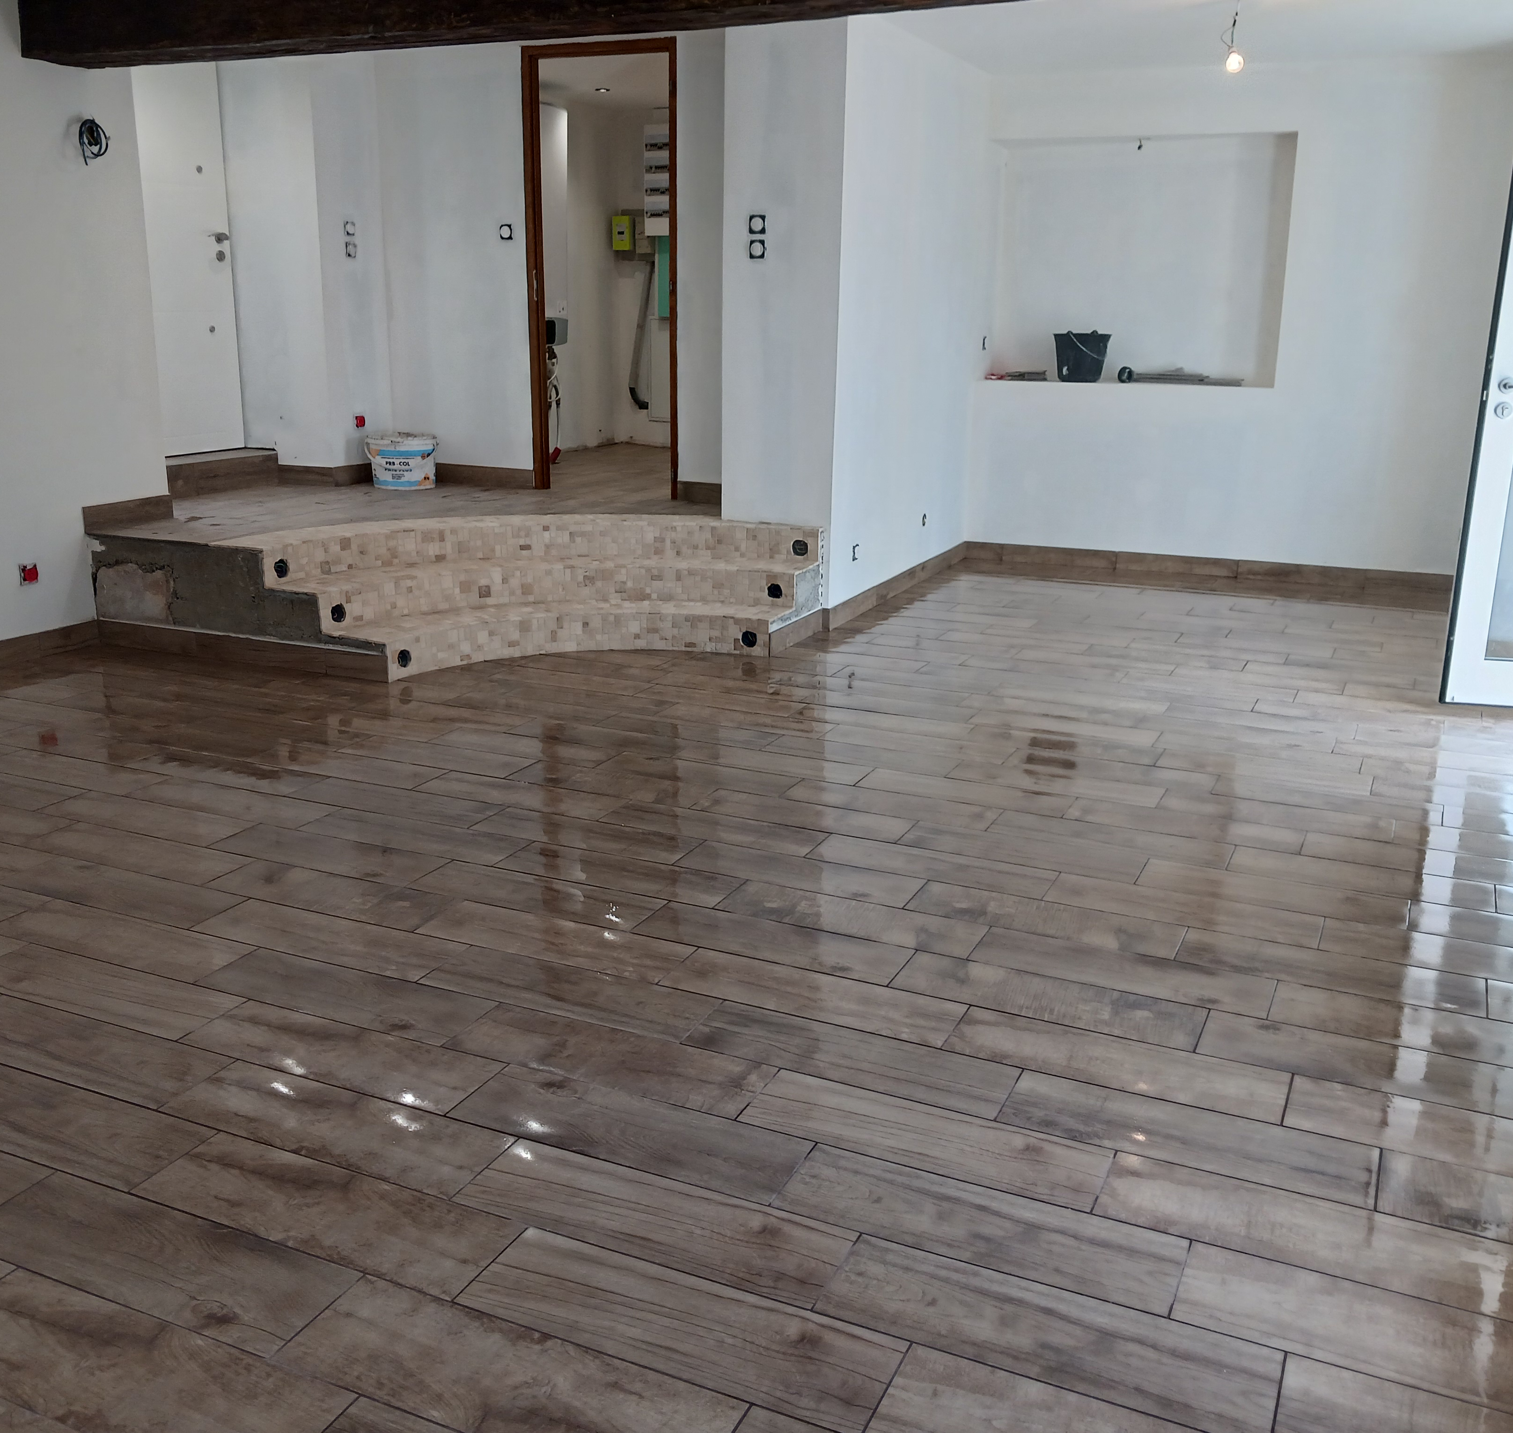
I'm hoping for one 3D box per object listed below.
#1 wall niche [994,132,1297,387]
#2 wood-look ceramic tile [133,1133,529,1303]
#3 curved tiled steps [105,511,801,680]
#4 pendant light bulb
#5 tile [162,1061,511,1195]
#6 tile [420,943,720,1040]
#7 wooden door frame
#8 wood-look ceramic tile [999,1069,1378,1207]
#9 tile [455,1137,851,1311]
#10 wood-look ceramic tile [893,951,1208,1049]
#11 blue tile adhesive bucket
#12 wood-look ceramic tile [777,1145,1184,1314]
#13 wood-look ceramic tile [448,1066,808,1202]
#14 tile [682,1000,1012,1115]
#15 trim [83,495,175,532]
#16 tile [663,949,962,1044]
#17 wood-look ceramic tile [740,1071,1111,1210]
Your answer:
[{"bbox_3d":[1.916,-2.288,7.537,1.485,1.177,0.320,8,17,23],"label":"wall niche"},{"bbox_3d":[-0.653,0.752,2.262,0.600,0.010,0.197,8,17,23],"label":"wood-look ceramic tile"},{"bbox_3d":[-1.103,-0.505,6.019,2.829,0.450,1.050,-5,17,-20],"label":"curved tiled steps"},{"bbox_3d":[1.636,-2.319,5.116,0.075,0.210,0.070,5,16,15],"label":"pendant light bulb"},{"bbox_3d":[-0.728,0.711,2.582,0.620,0.010,0.196,8,17,23],"label":"tile"},{"bbox_3d":[-0.374,0.555,2.974,0.600,0.010,0.197,8,17,23],"label":"tile"},{"bbox_3d":[-0.709,-2.062,6.990,0.805,2.028,0.075,8,17,23],"label":"wooden door frame"},{"bbox_3d":[0.744,0.729,2.582,0.620,0.010,0.196,8,17,23],"label":"wood-look ceramic tile"},{"bbox_3d":[-0.157,0.761,2.254,0.600,0.010,0.197,8,17,23],"label":"tile"},{"bbox_3d":[0.580,0.568,2.973,0.600,0.010,0.197,8,17,23],"label":"wood-look ceramic tile"},{"bbox_3d":[-1.714,-1.241,7.238,0.340,0.245,0.330,-3,16,-13],"label":"blue tile adhesive bucket"},{"bbox_3d":[0.338,0.776,2.270,0.605,0.010,0.192,8,17,23],"label":"wood-look ceramic tile"},{"bbox_3d":[-0.214,0.700,2.511,0.605,0.010,0.192,8,17,23],"label":"wood-look ceramic tile"},{"bbox_3d":[0.174,0.636,2.761,0.605,0.010,0.192,8,17,23],"label":"tile"},{"bbox_3d":[-2.500,-0.812,5.964,0.010,0.099,0.456,8,17,23],"label":"trim"},{"bbox_3d":[0.115,0.581,3.080,0.620,0.010,0.196,8,17,23],"label":"tile"},{"bbox_3d":[0.281,0.709,2.505,0.605,0.010,0.192,8,17,23],"label":"wood-look ceramic tile"}]

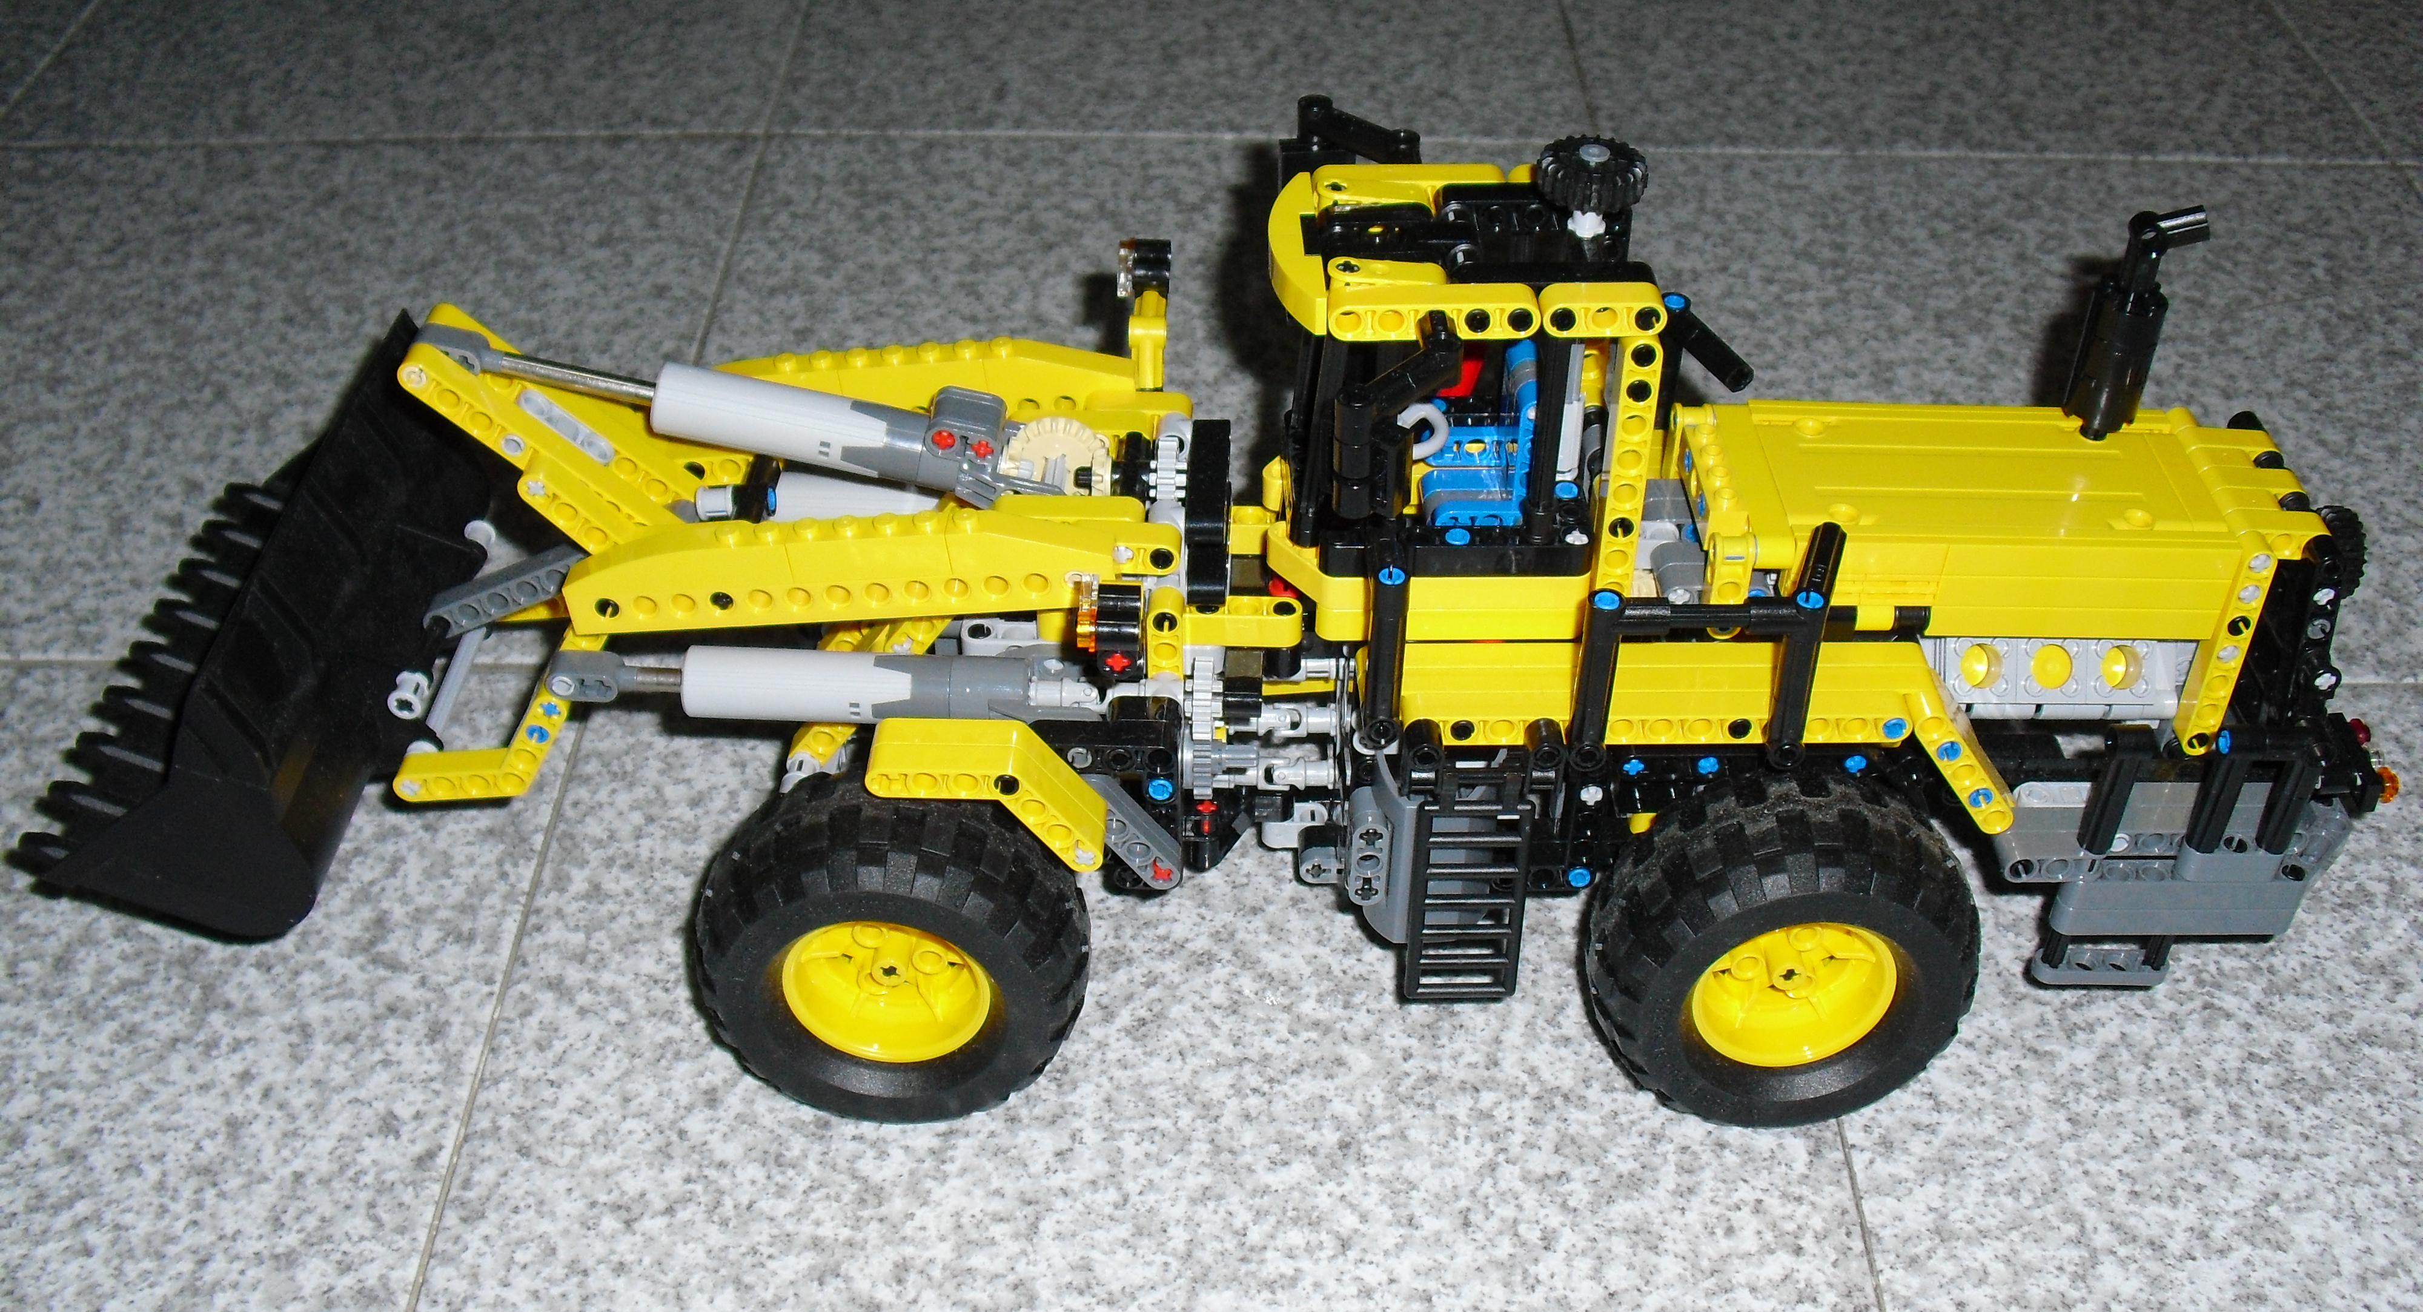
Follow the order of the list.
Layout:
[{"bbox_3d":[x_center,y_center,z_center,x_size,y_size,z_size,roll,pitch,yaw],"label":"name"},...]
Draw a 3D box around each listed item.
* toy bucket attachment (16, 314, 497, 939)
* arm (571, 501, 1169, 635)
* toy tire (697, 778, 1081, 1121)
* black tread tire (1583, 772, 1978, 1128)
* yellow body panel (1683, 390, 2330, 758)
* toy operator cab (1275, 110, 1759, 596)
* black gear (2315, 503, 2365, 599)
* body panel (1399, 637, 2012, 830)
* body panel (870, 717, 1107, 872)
[{"bbox_3d":[-0.204,-0.012,0.551,0.073,0.056,0.148,16,38,-9],"label":"toy bucket attachment"},{"bbox_3d":[-0.067,-0.022,0.500,0.127,0.021,0.018,-3,39,6],"label":"arm"},{"bbox_3d":[-0.067,0.062,0.532,0.080,0.080,0.036,2,39,2],"label":"toy tire"},{"bbox_3d":[0.121,0.064,0.530,0.080,0.080,0.036,0,39,-1],"label":"black tread tire"},{"bbox_3d":[0.162,-0.019,0.538,0.130,0.057,0.055,0,39,-1],"label":"yellow body panel"},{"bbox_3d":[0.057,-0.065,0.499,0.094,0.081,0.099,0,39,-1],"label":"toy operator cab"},{"bbox_3d":[0.243,-0.024,0.536,0.008,0.021,0.021,0,39,-1],"label":"black gear"},{"bbox_3d":[0.103,0.017,0.521,0.132,0.034,0.024,0,39,-1],"label":"body panel"},{"bbox_3d":[-0.044,0.028,0.510,0.047,0.027,0.016,2,39,2],"label":"body panel"}]

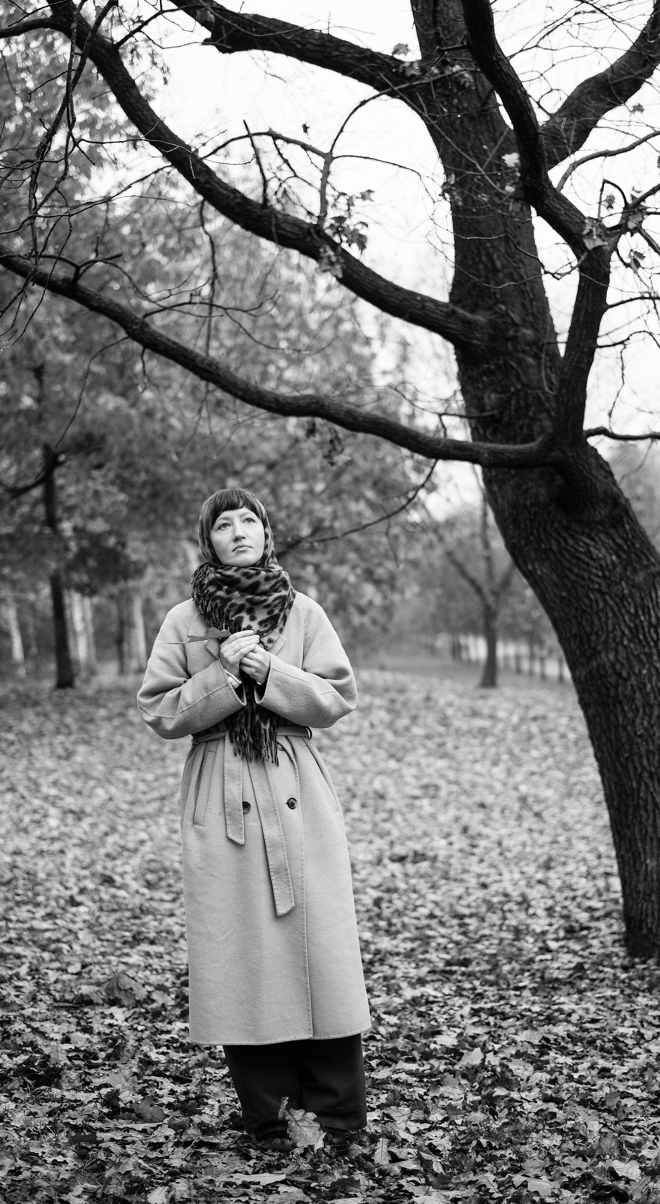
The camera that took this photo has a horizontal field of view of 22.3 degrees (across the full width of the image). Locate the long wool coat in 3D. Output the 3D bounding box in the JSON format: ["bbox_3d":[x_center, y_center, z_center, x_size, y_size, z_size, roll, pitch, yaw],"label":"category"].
[{"bbox_3d":[-0.199,0.555,4.360,0.570,1.180,0.420,-3,-1,-7],"label":"long wool coat"}]

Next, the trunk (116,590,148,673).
[{"bbox_3d":[-5.909,0.858,50.000,0.700,2.600,0.600,-3,-1,-7],"label":"trunk"}]

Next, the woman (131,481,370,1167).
[{"bbox_3d":[-0.197,0.552,4.370,0.570,1.700,0.440,-3,-1,-7],"label":"woman"}]

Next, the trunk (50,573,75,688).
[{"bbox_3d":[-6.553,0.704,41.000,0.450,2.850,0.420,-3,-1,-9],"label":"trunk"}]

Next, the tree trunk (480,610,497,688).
[{"bbox_3d":[3.329,0.975,35.000,0.340,1.750,0.320,-3,-1,5],"label":"tree trunk"}]

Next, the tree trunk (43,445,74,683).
[{"bbox_3d":[-6.645,-0.888,41.000,0.500,6.100,0.450,-3,-1,-9],"label":"tree trunk"}]

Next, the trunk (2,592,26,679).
[{"bbox_3d":[-9.427,0.999,50.000,0.500,2.700,0.450,-3,-1,-11],"label":"trunk"}]

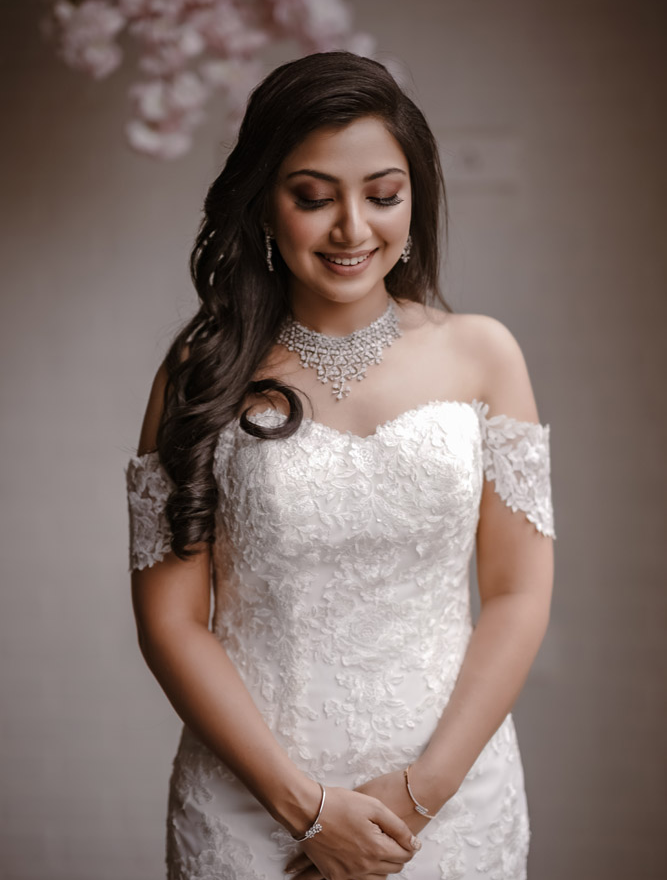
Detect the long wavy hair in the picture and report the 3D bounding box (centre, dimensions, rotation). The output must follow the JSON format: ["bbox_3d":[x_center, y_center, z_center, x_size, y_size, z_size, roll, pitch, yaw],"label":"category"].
[{"bbox_3d":[-0.029,-0.133,2.320,0.275,0.485,0.260,0,2,-7],"label":"long wavy hair"}]

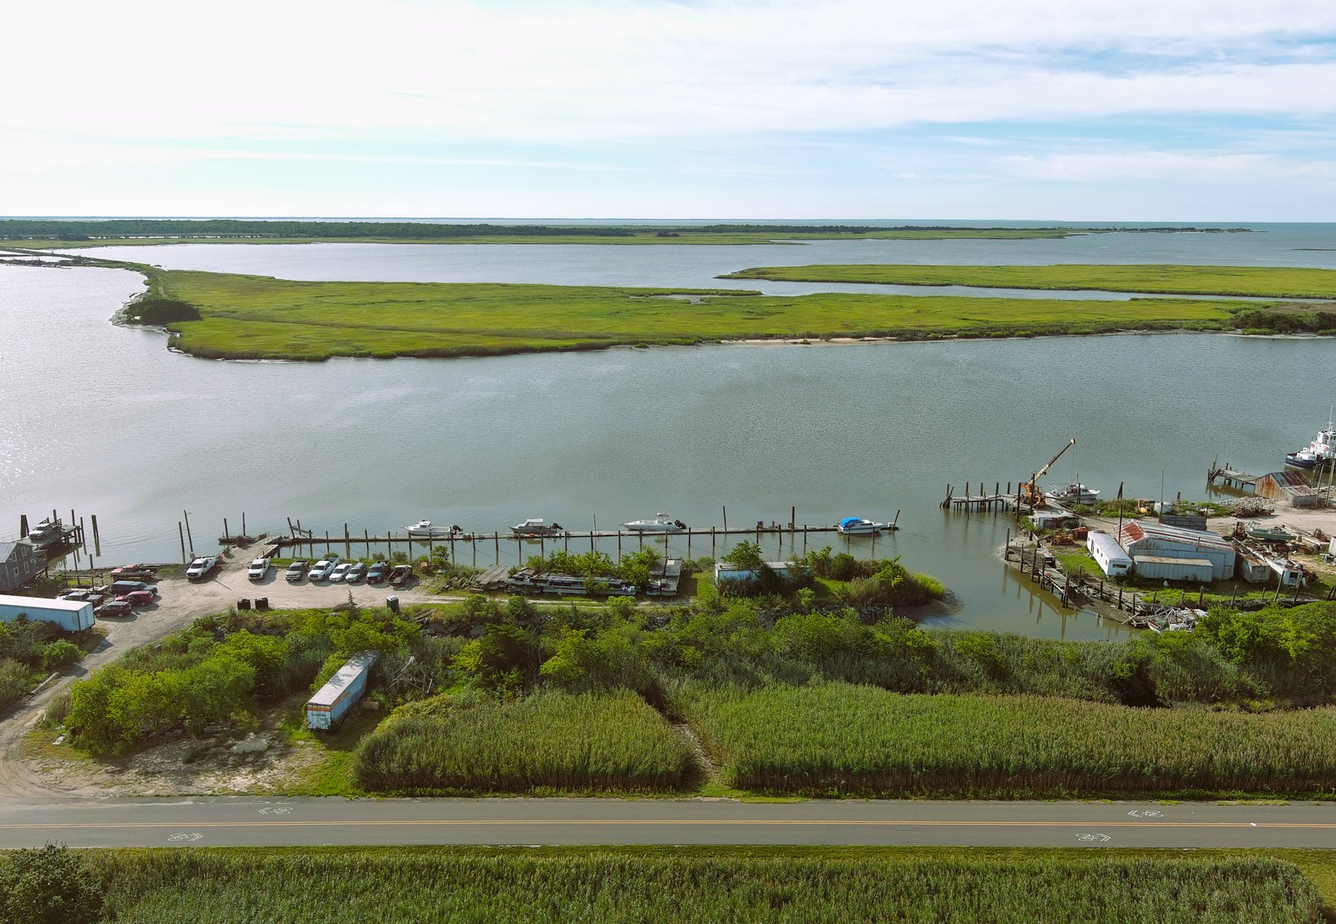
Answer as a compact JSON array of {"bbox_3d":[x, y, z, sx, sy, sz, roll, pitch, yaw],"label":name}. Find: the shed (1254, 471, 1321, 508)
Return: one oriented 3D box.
[{"bbox_3d":[115.552,4.770,208.359,5.000,4.804,10.265,-2,13,-10],"label":"shed"}]

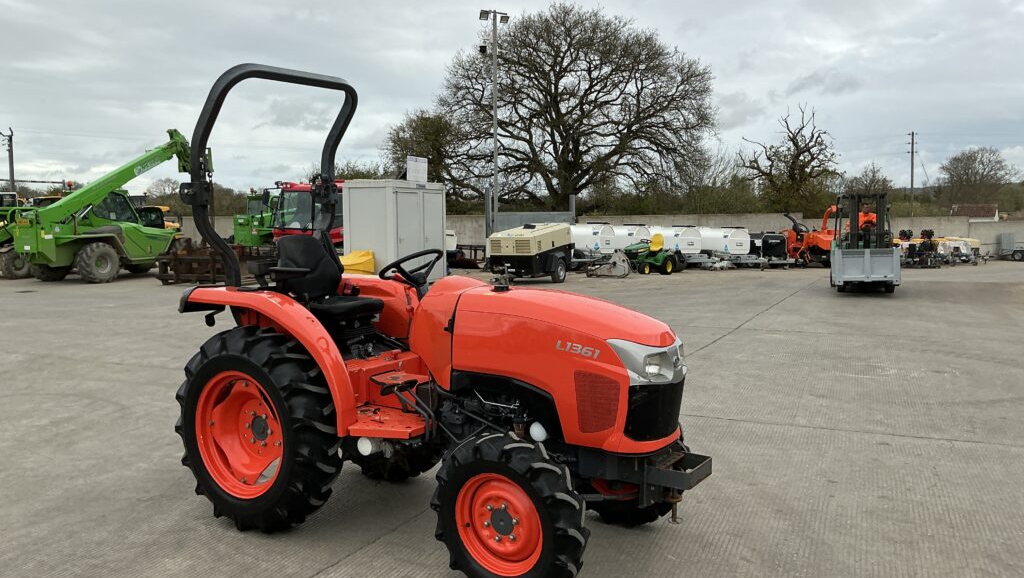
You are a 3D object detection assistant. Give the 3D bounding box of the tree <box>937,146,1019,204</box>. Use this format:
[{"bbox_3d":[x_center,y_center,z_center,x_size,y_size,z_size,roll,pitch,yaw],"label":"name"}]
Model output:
[{"bbox_3d":[53.389,-11.504,94.356,9.400,9.830,9.000,0,5,0],"label":"tree"}]

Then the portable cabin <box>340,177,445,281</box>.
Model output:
[{"bbox_3d":[-2.905,-1.407,20.830,1.460,2.520,2.300,2,6,28],"label":"portable cabin"}]

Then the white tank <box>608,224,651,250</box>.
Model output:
[{"bbox_3d":[3.327,-1.506,25.400,1.750,0.880,0.900,4,7,44],"label":"white tank"}]

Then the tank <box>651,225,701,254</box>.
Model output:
[{"bbox_3d":[4.930,-1.508,25.600,1.100,0.840,1.500,-5,7,-43],"label":"tank"}]

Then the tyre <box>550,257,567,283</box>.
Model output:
[{"bbox_3d":[1.176,-0.474,20.950,0.190,0.620,0.620,3,6,33],"label":"tyre"}]

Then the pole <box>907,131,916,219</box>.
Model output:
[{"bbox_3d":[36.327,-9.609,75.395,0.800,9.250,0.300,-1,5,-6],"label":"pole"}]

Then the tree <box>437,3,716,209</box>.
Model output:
[{"bbox_3d":[4.112,-10.360,51.292,17.600,15.060,16.500,0,5,0],"label":"tree"}]

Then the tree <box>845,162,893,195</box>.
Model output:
[{"bbox_3d":[33.571,-8.545,77.550,4.900,6.860,4.800,0,5,0],"label":"tree"}]

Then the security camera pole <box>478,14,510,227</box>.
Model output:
[{"bbox_3d":[-0.521,-4.915,27.358,1.100,8.390,0.400,-3,5,-27],"label":"security camera pole"}]

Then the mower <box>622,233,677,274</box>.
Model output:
[{"bbox_3d":[3.747,-0.982,23.600,1.100,1.170,1.800,4,6,37],"label":"mower"}]

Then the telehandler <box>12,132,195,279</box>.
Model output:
[{"bbox_3d":[-10.850,-2.491,23.071,2.150,4.300,5.100,3,6,28],"label":"telehandler"}]

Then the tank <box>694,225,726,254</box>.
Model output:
[{"bbox_3d":[7.037,-1.573,27.300,0.900,0.880,1.800,-2,5,-22],"label":"tank"}]

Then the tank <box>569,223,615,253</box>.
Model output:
[{"bbox_3d":[2.290,-1.482,24.800,1.500,0.840,1.100,3,6,35],"label":"tank"}]

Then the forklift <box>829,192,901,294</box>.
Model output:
[{"bbox_3d":[7.820,-1.015,18.482,1.300,2.160,3.200,2,5,20],"label":"forklift"}]

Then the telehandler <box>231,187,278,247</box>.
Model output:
[{"bbox_3d":[-7.850,-2.126,29.226,2.150,2.500,4.600,1,5,12],"label":"telehandler"}]

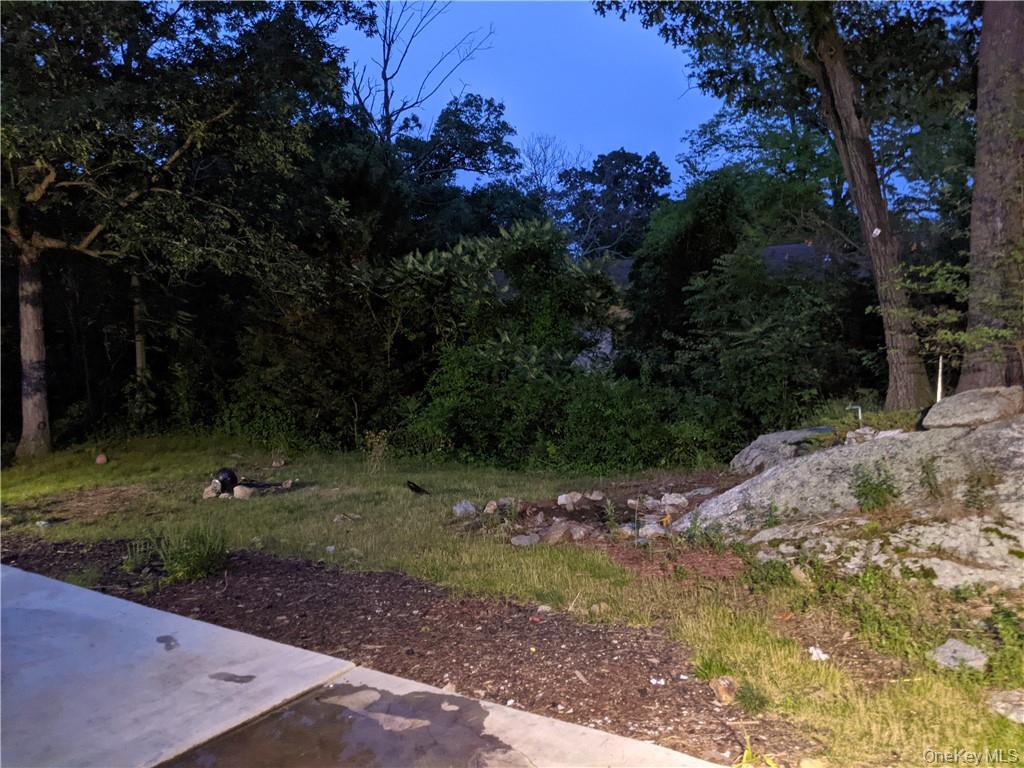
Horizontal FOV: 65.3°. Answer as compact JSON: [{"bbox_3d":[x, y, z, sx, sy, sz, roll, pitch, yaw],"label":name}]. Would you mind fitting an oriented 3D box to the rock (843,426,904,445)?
[{"bbox_3d":[4.436,0.638,9.800,0.700,0.220,0.450,1,3,14],"label":"rock"}]

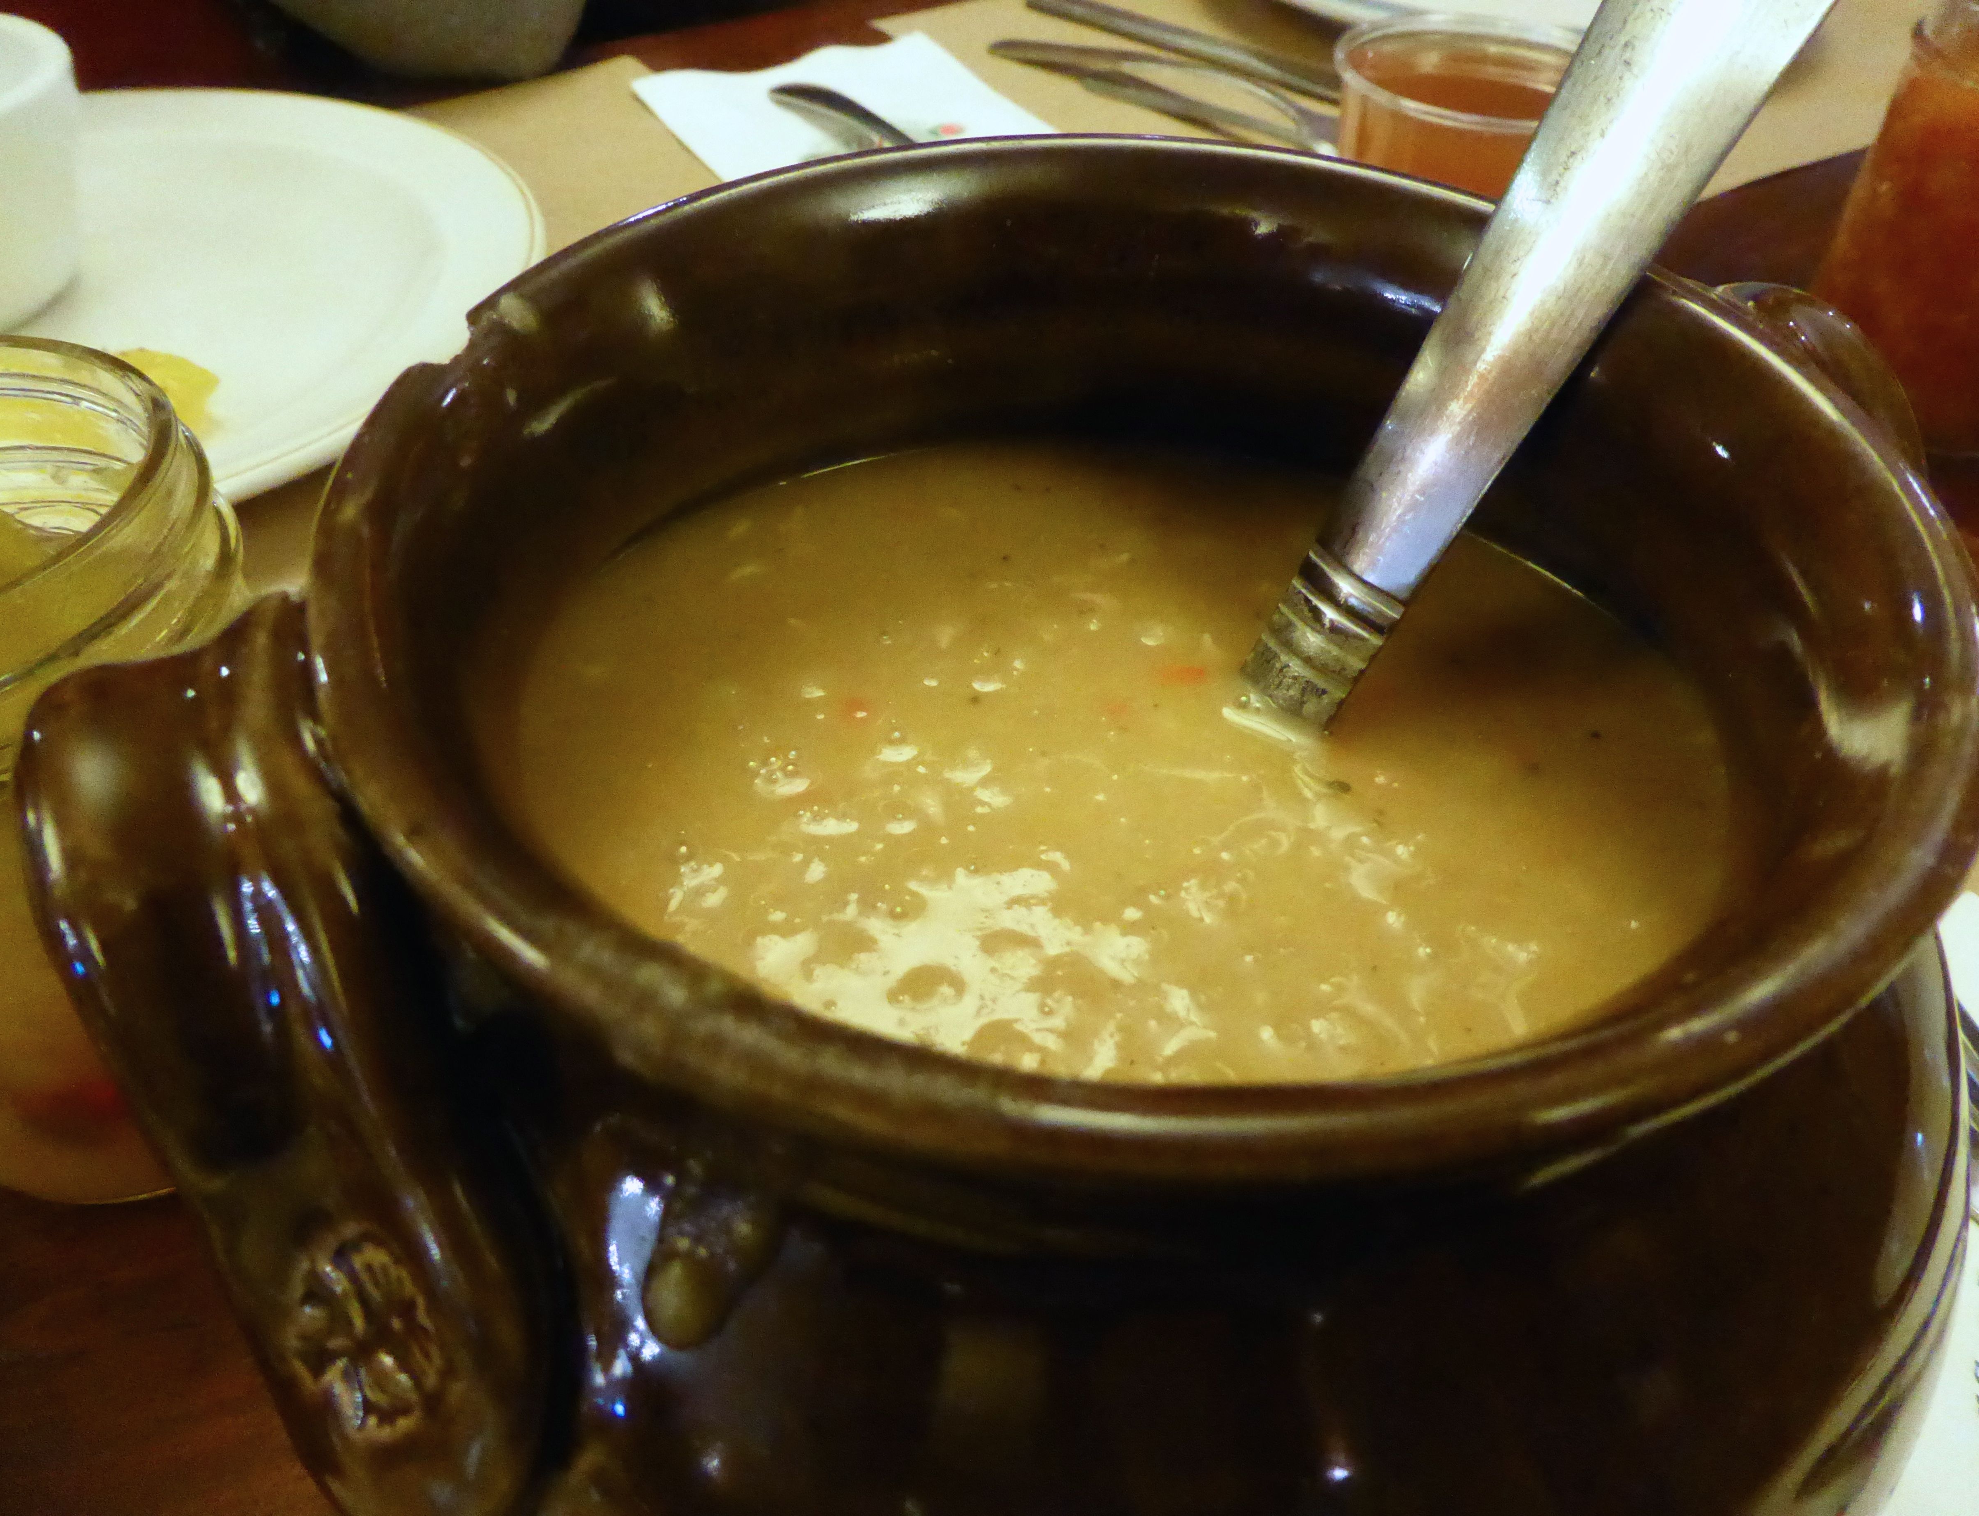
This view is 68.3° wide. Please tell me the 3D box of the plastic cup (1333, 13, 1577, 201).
[{"bbox_3d":[0.127,-0.159,0.395,0.077,0.056,0.077,1,44,0],"label":"plastic cup"}]

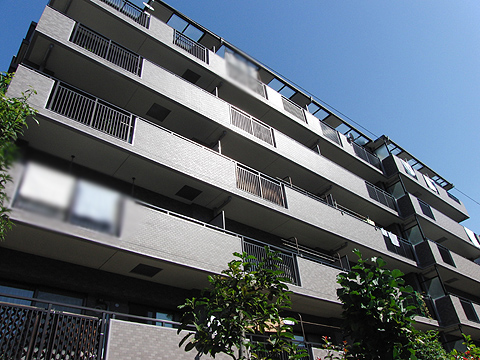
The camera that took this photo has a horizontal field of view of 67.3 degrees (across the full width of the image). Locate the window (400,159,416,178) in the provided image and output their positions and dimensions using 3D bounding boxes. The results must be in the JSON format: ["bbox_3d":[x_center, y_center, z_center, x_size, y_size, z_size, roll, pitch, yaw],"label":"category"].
[{"bbox_3d":[10.504,-0.679,22.448,1.208,1.145,0.120,23,-45,-33],"label":"window"}]

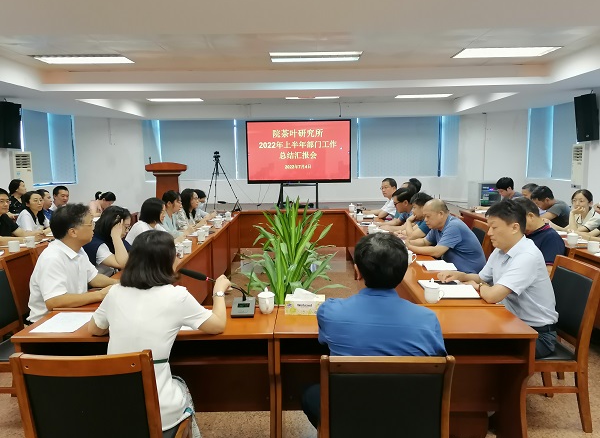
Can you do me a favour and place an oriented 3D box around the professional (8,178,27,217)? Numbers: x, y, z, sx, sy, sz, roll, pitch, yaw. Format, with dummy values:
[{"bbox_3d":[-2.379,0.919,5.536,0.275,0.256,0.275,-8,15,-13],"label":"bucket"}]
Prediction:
[{"bbox_3d":[-3.901,0.091,7.134,0.660,1.290,0.480,-2,7,-10],"label":"professional"}]

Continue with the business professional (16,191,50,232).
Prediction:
[{"bbox_3d":[-2.850,0.324,5.381,0.650,1.240,0.500,0,7,7],"label":"business professional"}]

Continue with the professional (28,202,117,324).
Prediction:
[{"bbox_3d":[-1.270,0.563,3.001,0.660,1.320,0.500,-1,7,1],"label":"professional"}]

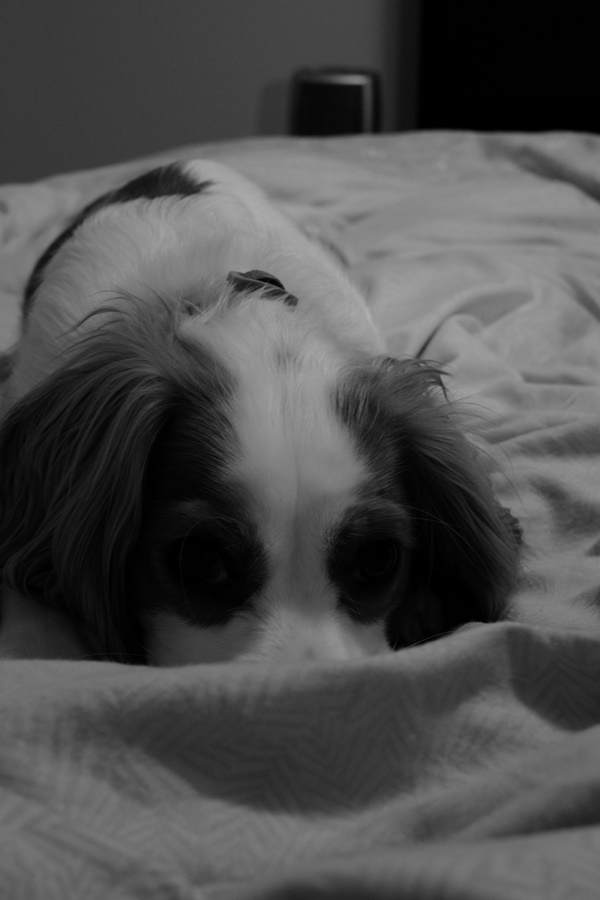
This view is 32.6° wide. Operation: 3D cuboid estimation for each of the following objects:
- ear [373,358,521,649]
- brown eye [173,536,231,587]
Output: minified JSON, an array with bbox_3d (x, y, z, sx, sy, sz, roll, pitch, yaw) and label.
[{"bbox_3d":[0.067,0.028,0.465,0.066,0.122,0.065,1,22,2],"label":"ear"},{"bbox_3d":[-0.042,0.048,0.437,0.025,0.020,0.017,3,14,11],"label":"brown eye"}]

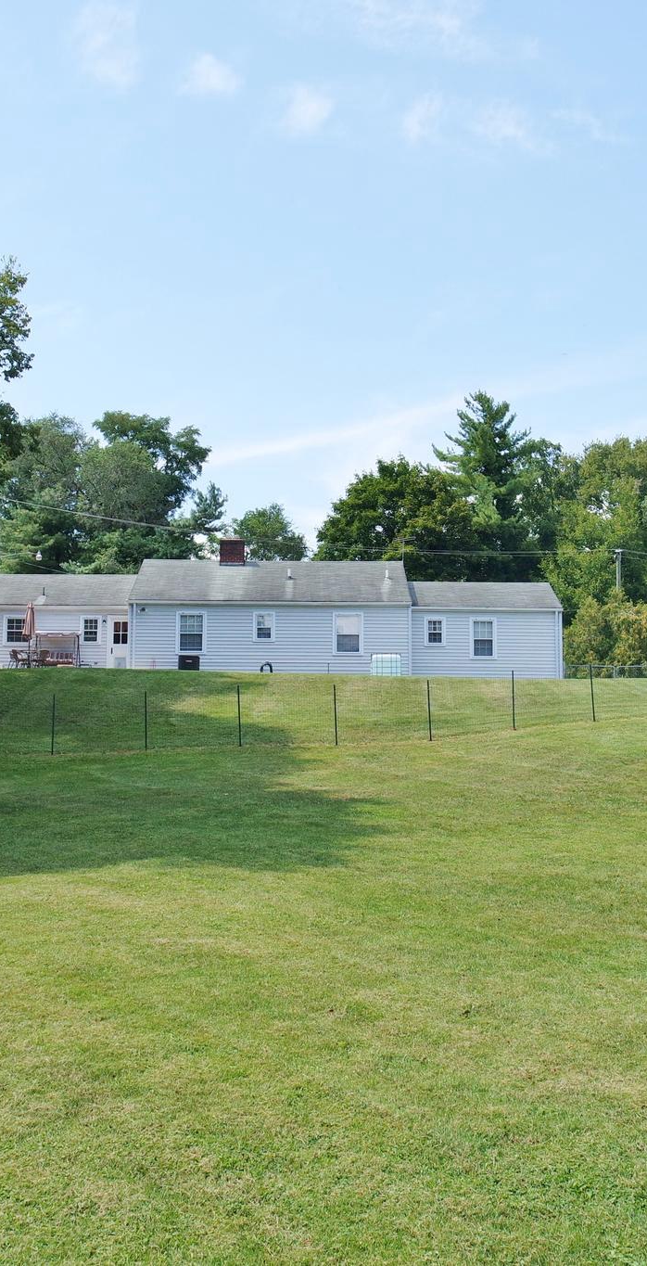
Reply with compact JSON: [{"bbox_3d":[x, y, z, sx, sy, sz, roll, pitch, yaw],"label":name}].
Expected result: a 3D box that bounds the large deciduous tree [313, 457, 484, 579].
[{"bbox_3d":[4.071,-3.231,69.586,9.270,12.770,9.270,0,-4,-1],"label":"large deciduous tree"}]

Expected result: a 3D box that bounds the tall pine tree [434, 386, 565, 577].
[{"bbox_3d":[10.788,-5.572,77.399,8.230,18.520,8.230,0,-4,-1],"label":"tall pine tree"}]

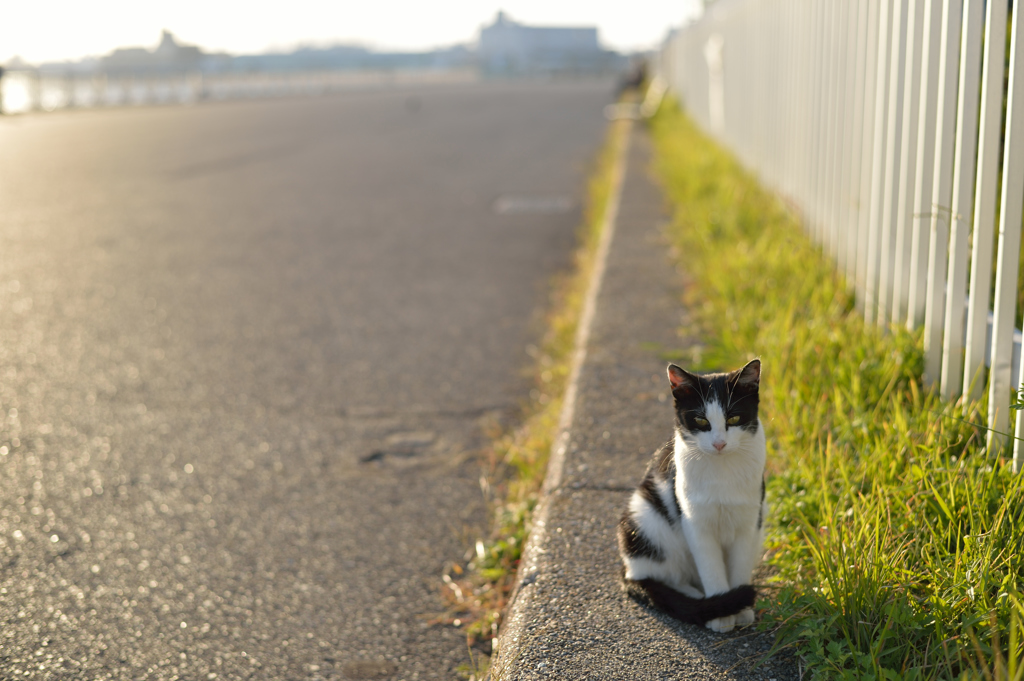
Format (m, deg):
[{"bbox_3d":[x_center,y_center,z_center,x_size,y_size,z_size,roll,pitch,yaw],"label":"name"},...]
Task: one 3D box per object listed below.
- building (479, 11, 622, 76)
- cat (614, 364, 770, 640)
[{"bbox_3d":[6.000,-46.400,222.000,22.000,10.200,14.000,0,11,0],"label":"building"},{"bbox_3d":[0.243,0.189,1.942,0.175,0.345,0.260,-4,11,-20],"label":"cat"}]

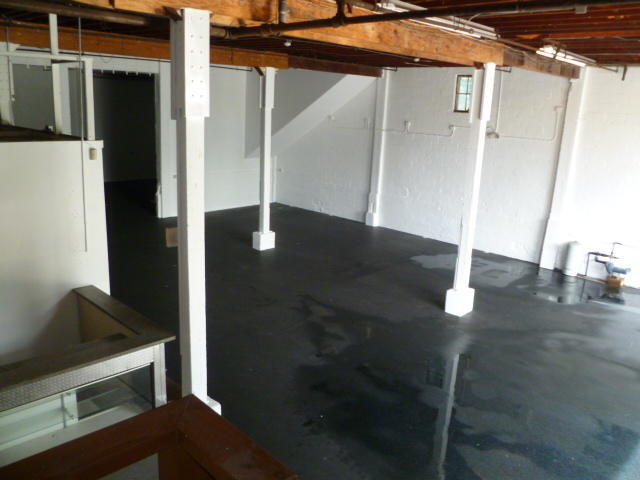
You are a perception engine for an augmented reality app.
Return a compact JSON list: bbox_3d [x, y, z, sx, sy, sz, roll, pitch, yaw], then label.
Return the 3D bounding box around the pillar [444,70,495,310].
[{"bbox_3d":[2.481,-0.737,8.469,0.310,4.080,0.400,16,19,43],"label":"pillar"}]

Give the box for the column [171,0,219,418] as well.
[{"bbox_3d":[-1.156,0.069,4.713,0.310,4.007,0.400,16,19,43],"label":"column"}]

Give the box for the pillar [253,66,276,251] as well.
[{"bbox_3d":[-1.254,-1.801,11.972,0.310,4.144,0.400,16,19,43],"label":"pillar"}]

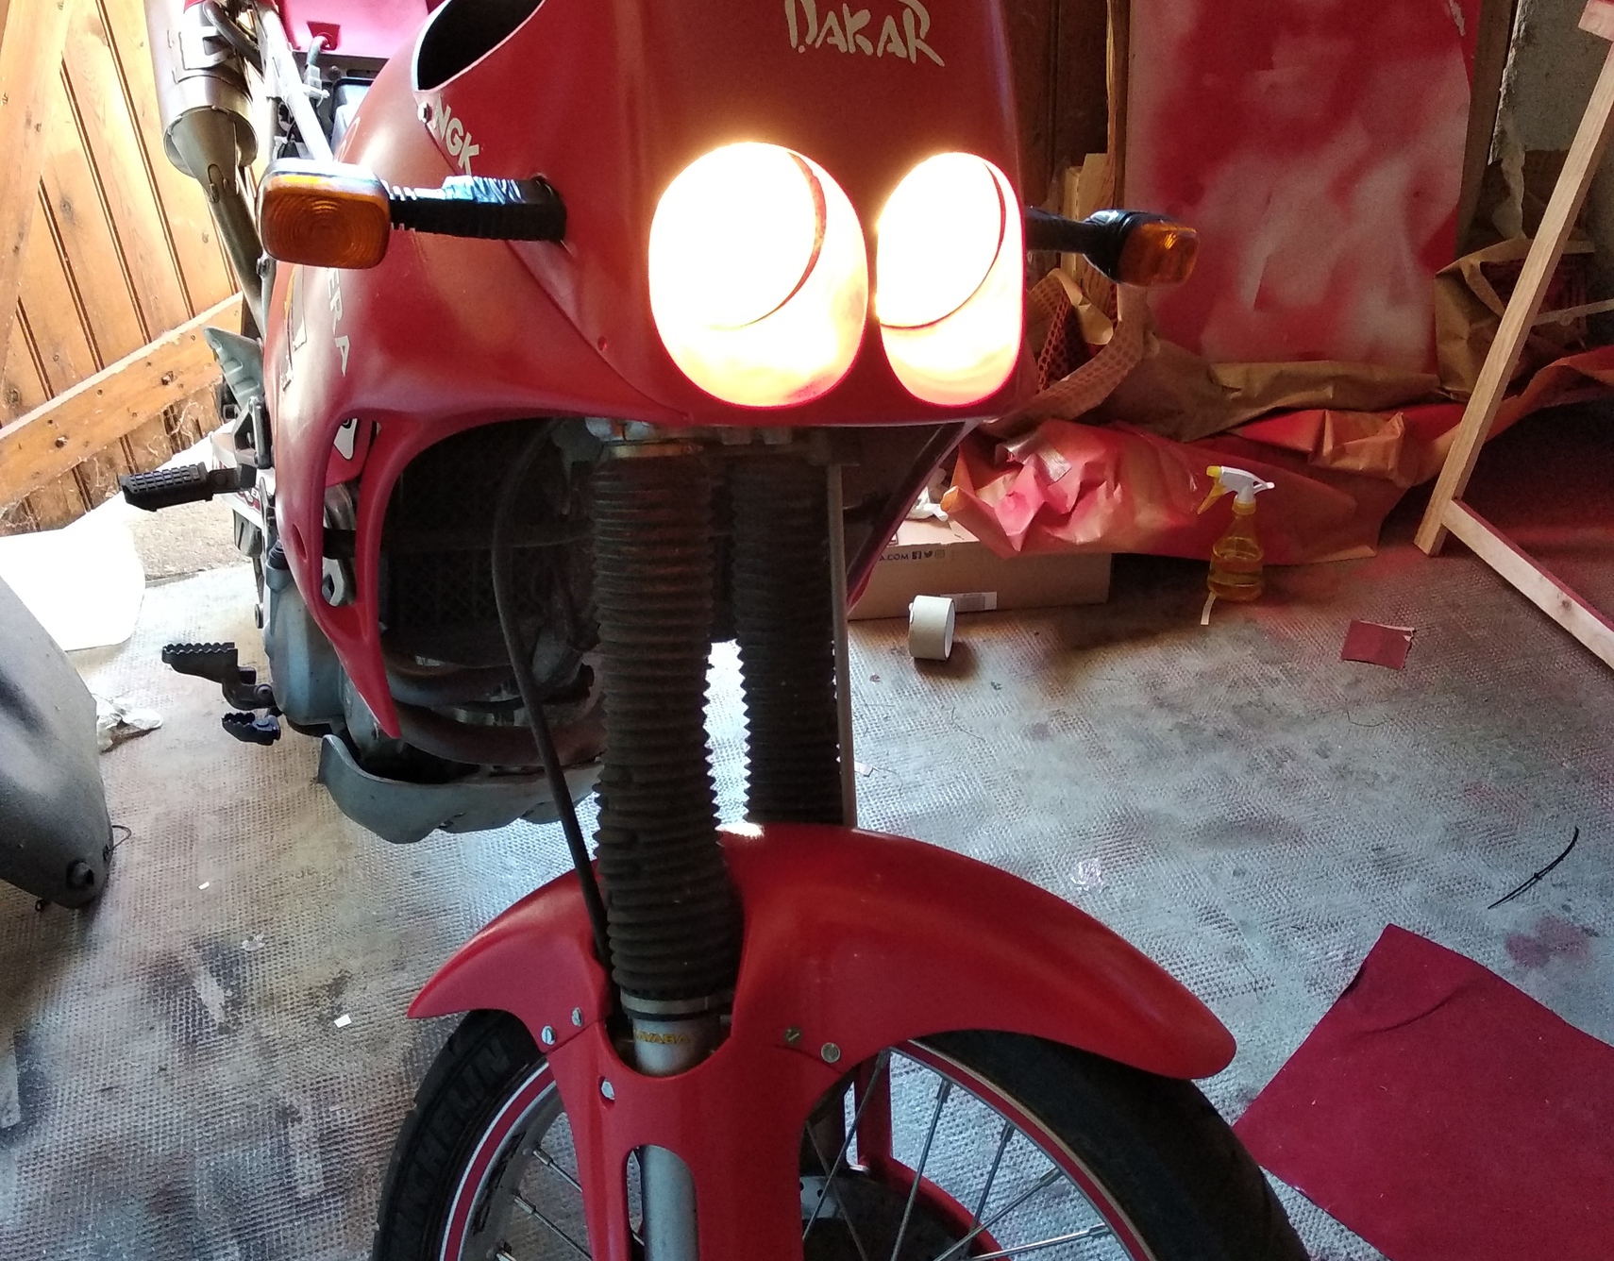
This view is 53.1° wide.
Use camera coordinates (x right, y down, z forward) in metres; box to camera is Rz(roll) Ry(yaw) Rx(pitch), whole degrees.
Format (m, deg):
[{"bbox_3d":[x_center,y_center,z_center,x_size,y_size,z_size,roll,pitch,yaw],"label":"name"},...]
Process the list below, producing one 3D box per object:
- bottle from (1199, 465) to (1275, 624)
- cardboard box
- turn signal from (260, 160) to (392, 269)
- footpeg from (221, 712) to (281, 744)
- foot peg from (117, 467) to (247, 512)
[{"bbox_3d":[0.613,-0.148,2.306,0.105,0.206,0.081,-3,35,2],"label":"bottle"},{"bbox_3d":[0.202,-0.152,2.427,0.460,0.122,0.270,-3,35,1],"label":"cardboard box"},{"bbox_3d":[-0.235,-0.204,0.790,0.059,0.044,0.043,-4,32,-26],"label":"turn signal"},{"bbox_3d":[-0.549,0.096,1.596,0.060,0.025,0.035,-4,32,-26],"label":"footpeg"},{"bbox_3d":[-0.681,-0.156,1.773,0.135,0.033,0.045,-4,32,-26],"label":"foot peg"}]

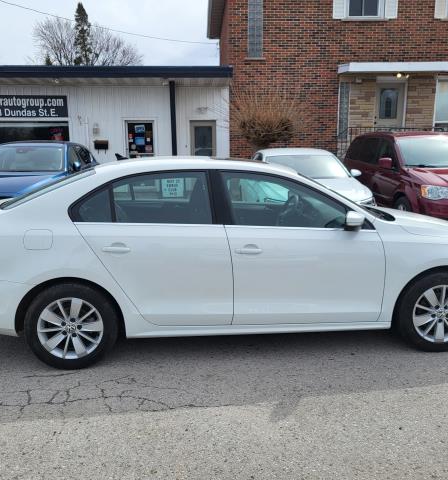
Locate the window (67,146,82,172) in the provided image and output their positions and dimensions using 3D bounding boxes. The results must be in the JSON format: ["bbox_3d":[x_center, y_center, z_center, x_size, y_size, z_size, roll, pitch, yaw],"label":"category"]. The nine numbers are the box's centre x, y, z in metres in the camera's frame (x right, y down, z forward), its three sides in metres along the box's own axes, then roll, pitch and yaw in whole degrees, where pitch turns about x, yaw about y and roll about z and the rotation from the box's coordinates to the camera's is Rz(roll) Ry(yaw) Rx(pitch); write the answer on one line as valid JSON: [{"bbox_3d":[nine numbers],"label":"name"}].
[{"bbox_3d":[-2.468,-1.312,7.847,0.140,0.420,0.880,-1,12,-3],"label":"window"}]

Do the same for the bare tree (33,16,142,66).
[{"bbox_3d":[-10.721,-11.983,38.371,8.800,11.200,8.600,0,12,0],"label":"bare tree"}]

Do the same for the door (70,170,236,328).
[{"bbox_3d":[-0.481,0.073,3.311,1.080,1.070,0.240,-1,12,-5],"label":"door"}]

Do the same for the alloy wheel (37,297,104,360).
[{"bbox_3d":[-1.050,0.590,3.352,0.440,0.440,0.190,-1,12,-5],"label":"alloy wheel"}]

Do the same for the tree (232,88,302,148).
[{"bbox_3d":[1.130,-2.566,12.847,2.100,2.900,2.000,0,12,0],"label":"tree"}]

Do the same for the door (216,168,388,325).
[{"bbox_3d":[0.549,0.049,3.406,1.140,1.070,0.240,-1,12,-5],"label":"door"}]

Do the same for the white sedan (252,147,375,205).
[{"bbox_3d":[1.254,-0.908,8.492,1.790,1.450,4.550,-1,12,-1],"label":"white sedan"}]

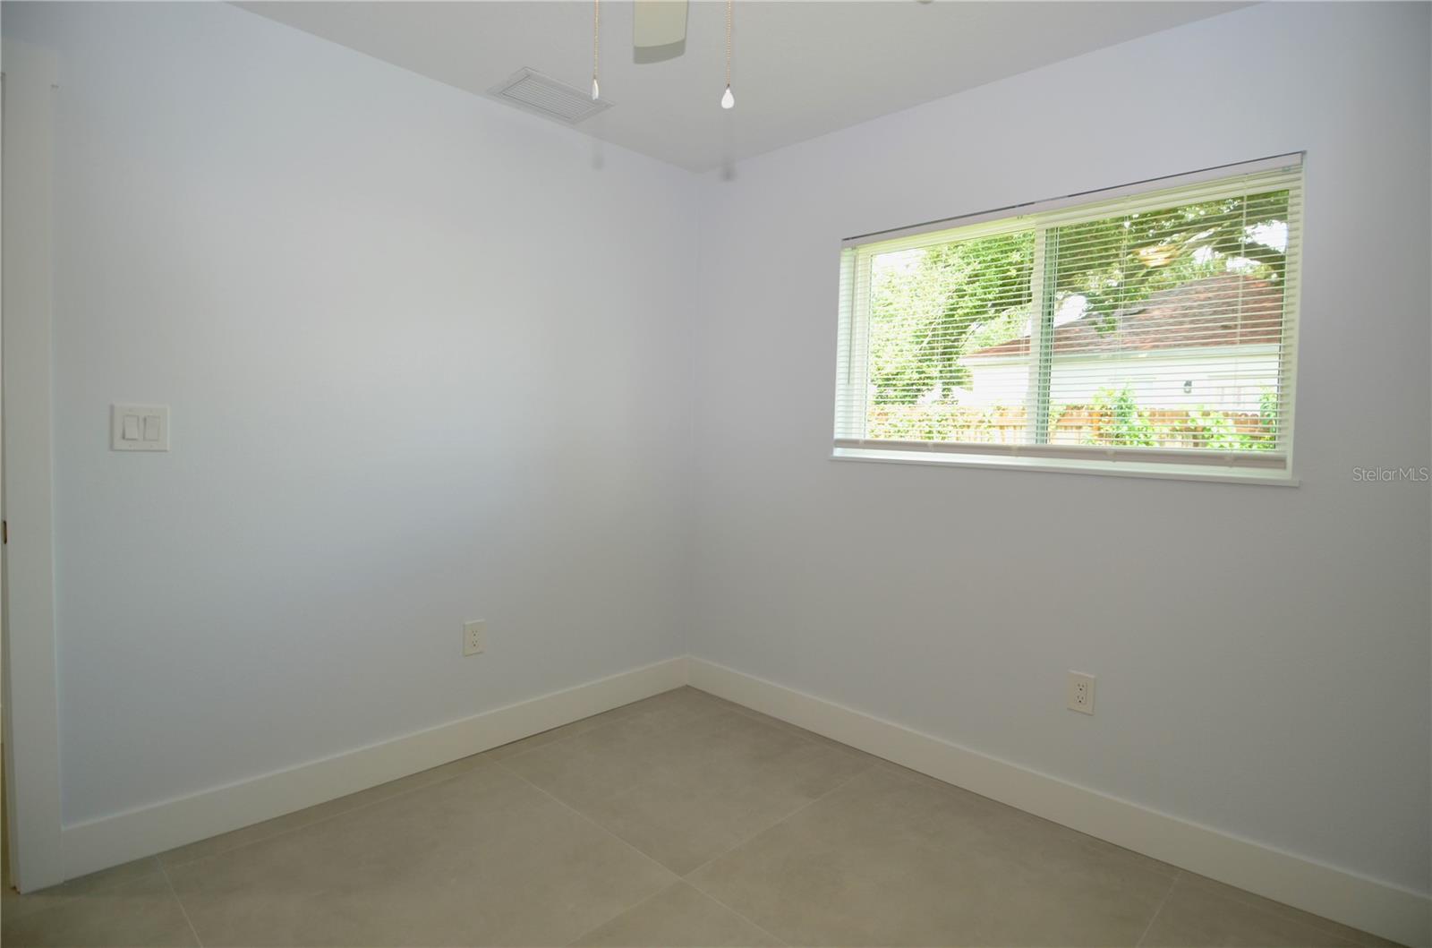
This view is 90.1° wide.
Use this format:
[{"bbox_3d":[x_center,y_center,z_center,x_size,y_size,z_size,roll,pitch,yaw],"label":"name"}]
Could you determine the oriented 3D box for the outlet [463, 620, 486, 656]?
[{"bbox_3d":[-0.905,0.616,2.680,0.010,0.125,0.080,4,4,44],"label":"outlet"}]

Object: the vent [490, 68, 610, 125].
[{"bbox_3d":[-0.594,-1.355,2.570,0.255,0.020,0.365,4,4,44],"label":"vent"}]

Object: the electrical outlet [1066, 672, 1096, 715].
[{"bbox_3d":[1.150,0.691,2.250,0.080,0.125,0.010,4,4,44],"label":"electrical outlet"}]

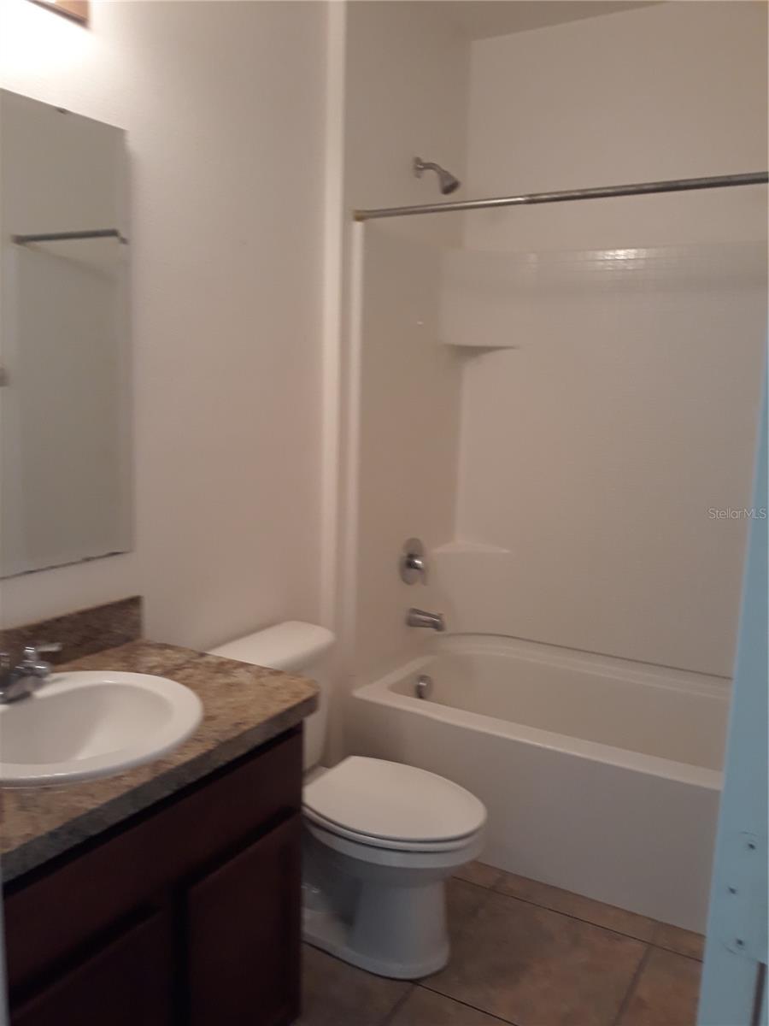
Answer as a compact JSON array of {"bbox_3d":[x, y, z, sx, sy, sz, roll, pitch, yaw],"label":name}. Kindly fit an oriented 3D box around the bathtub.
[{"bbox_3d":[0.725,0.814,2.687,1.520,0.458,0.790,6,9,30],"label":"bathtub"}]

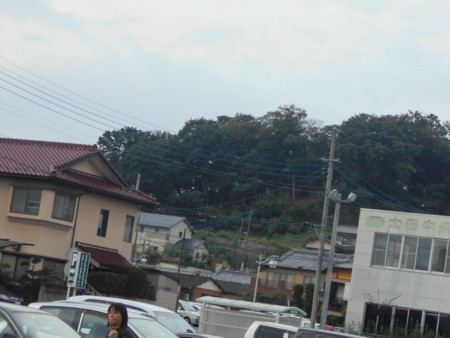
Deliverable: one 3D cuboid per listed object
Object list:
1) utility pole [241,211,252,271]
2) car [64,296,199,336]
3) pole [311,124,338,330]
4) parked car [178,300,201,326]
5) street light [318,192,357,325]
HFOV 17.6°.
[{"bbox_3d":[2.202,10.047,159.502,0.500,11.000,0.400,7,-5,0],"label":"utility pole"},{"bbox_3d":[-1.699,3.727,32.378,4.500,1.520,1.720,4,-6,28],"label":"car"},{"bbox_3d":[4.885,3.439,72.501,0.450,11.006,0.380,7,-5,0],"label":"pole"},{"bbox_3d":[-2.677,9.295,94.462,4.200,1.500,1.690,3,-7,38],"label":"parked car"},{"bbox_3d":[4.406,4.329,59.692,1.200,6.805,0.500,7,-5,0],"label":"street light"}]

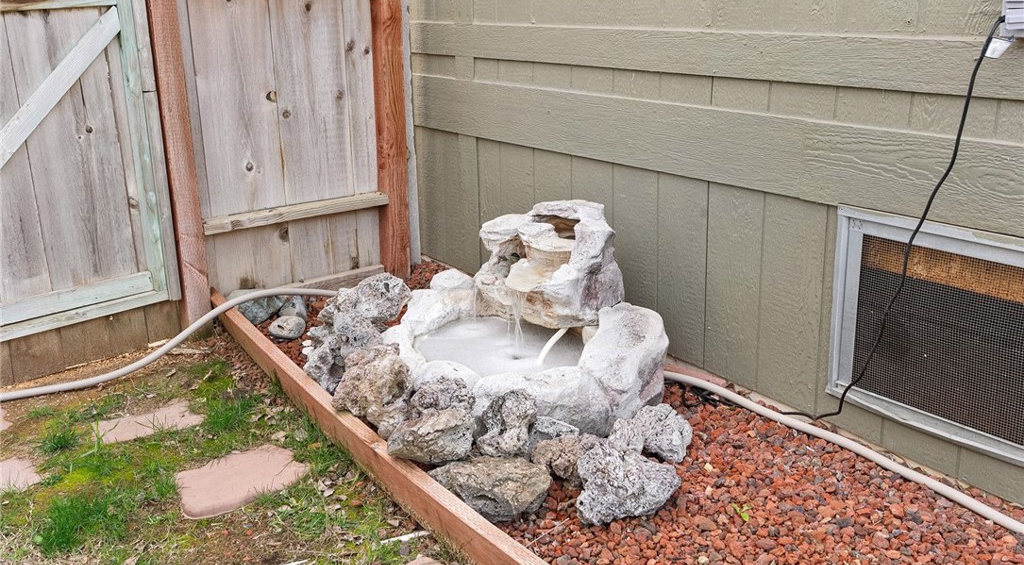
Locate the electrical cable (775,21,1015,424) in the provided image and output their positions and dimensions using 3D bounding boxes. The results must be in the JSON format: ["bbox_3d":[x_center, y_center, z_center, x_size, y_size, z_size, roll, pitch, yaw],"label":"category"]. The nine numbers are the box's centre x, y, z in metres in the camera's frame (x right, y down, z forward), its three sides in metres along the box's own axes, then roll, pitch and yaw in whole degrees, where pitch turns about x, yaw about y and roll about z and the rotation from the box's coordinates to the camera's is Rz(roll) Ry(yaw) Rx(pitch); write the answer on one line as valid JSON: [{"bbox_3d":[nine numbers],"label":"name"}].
[{"bbox_3d":[0.846,-0.089,2.337,0.094,1.028,0.481,-13,20,-34],"label":"electrical cable"}]

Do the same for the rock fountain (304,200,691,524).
[{"bbox_3d":[0.013,0.098,2.740,0.862,0.497,1.326,-14,21,-37],"label":"rock fountain"}]

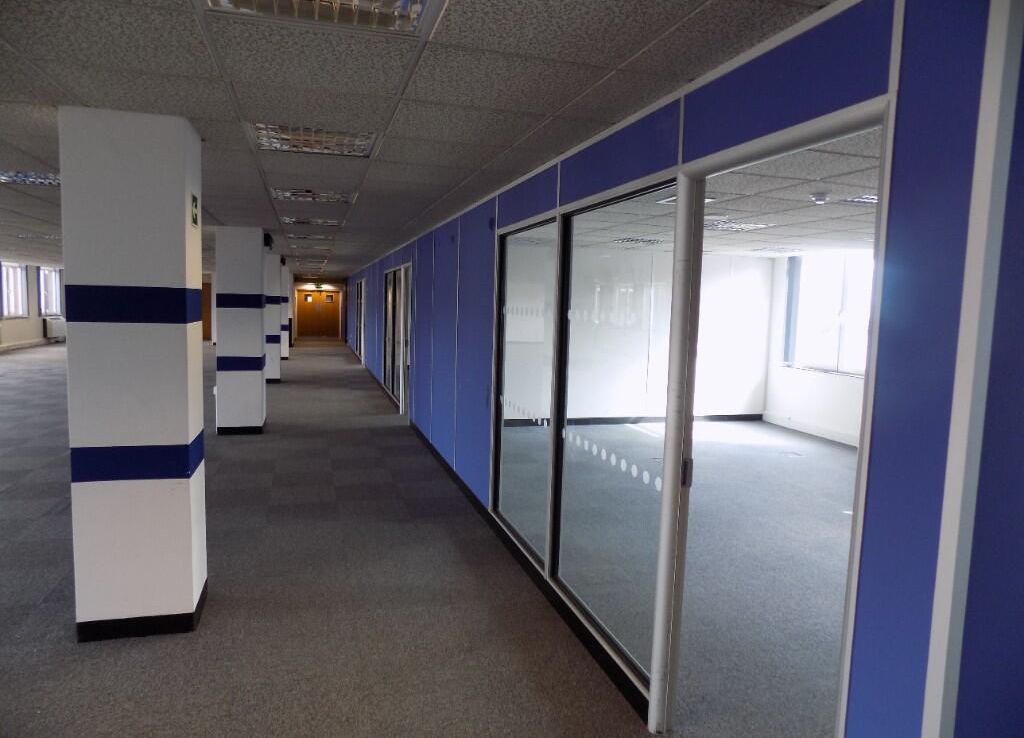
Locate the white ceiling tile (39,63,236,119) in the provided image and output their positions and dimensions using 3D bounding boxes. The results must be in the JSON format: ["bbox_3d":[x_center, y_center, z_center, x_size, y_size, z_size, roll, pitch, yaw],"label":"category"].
[{"bbox_3d":[-1.384,-1.063,2.606,0.605,0.025,0.605,0,6,-16],"label":"white ceiling tile"}]

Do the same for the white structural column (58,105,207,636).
[{"bbox_3d":[-1.744,0.047,3.212,0.481,2.320,0.449,0,6,-16],"label":"white structural column"}]

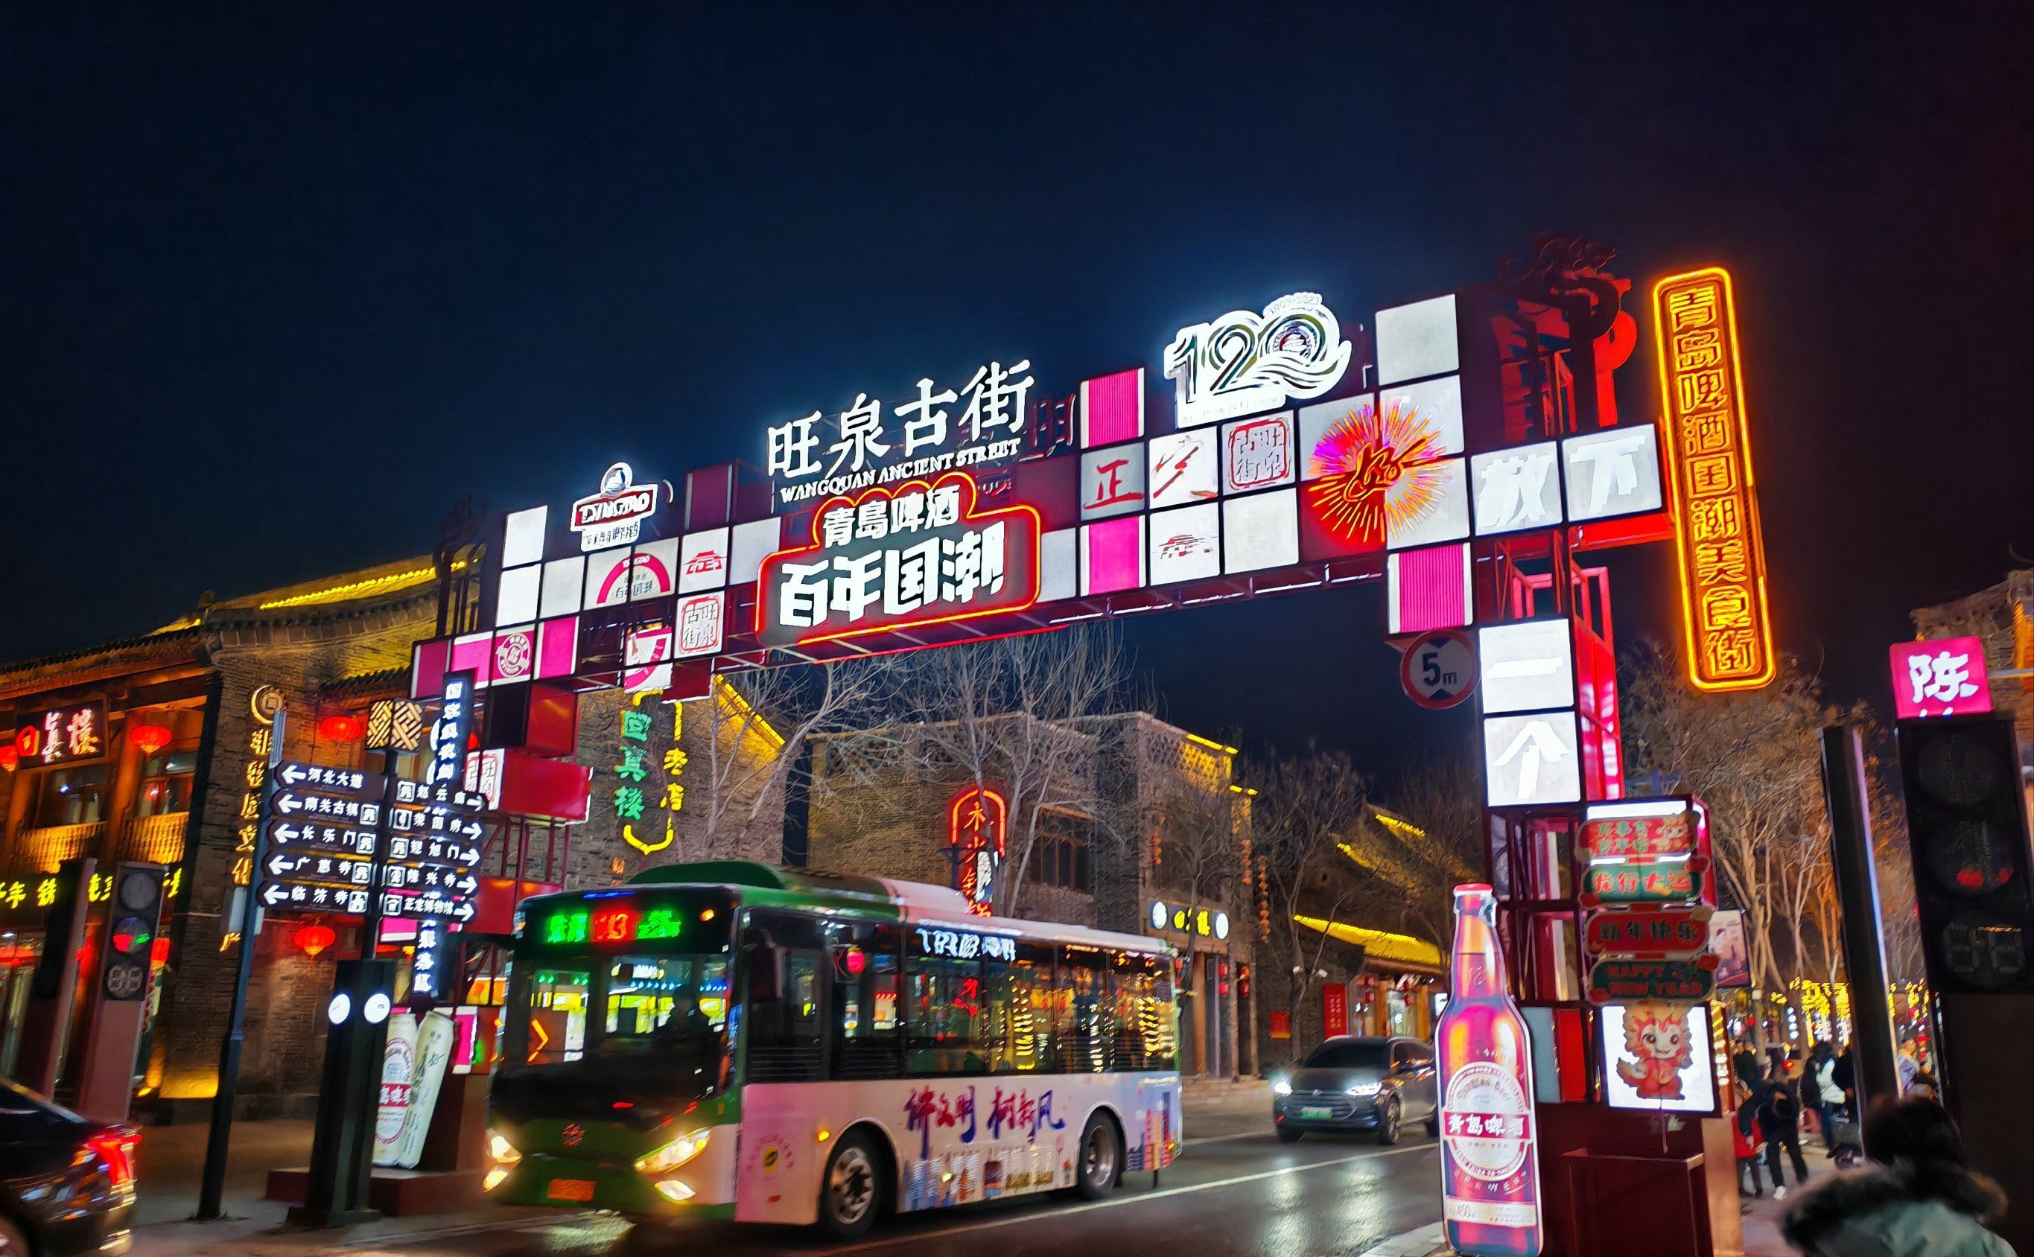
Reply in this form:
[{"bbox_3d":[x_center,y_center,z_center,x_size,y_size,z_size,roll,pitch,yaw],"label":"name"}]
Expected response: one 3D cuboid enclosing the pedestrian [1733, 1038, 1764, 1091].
[{"bbox_3d":[8.095,5.452,17.755,0.500,1.680,0.320,-8,-17,31],"label":"pedestrian"}]

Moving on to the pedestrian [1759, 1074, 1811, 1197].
[{"bbox_3d":[8.754,5.768,18.178,0.580,1.300,0.750,-4,-15,19],"label":"pedestrian"}]

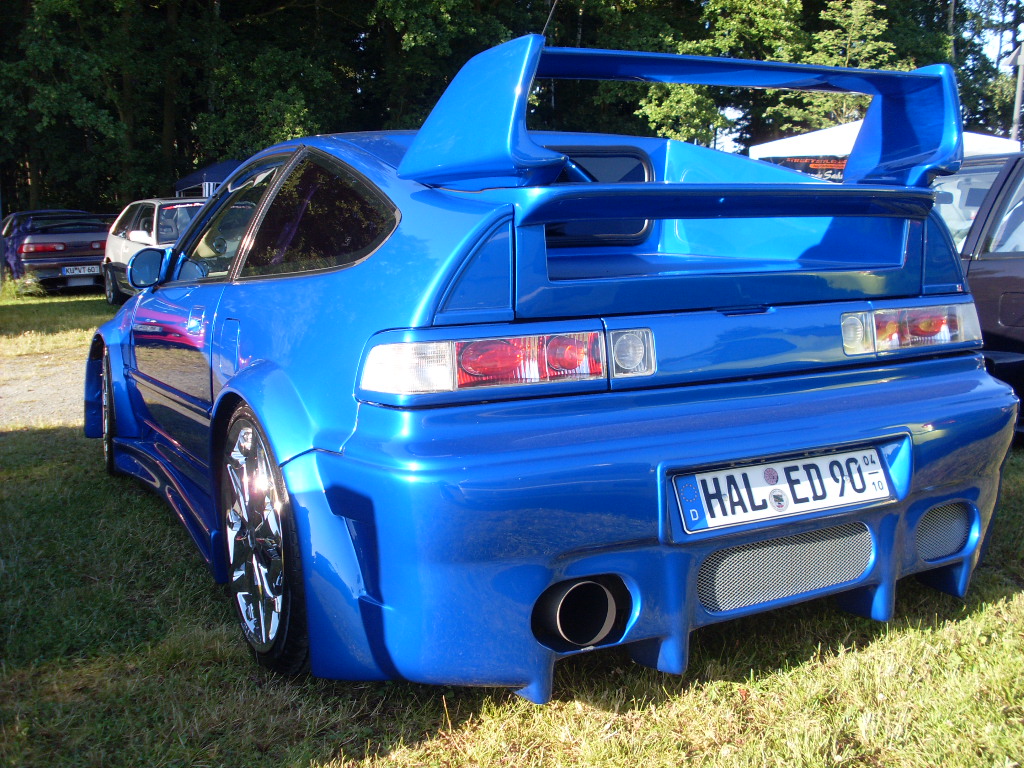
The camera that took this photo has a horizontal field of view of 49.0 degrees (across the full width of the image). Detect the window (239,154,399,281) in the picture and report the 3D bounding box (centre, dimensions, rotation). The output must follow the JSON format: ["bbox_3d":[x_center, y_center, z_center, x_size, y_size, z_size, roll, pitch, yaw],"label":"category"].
[{"bbox_3d":[-0.428,-0.373,2.461,0.090,0.310,0.768,8,1,-35],"label":"window"}]

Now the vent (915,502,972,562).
[{"bbox_3d":[0.940,0.326,2.461,0.180,0.130,0.050,-6,9,-35],"label":"vent"}]

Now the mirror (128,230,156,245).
[{"bbox_3d":[-4.274,-1.688,12.950,0.250,0.150,0.140,-7,10,-35],"label":"mirror"}]

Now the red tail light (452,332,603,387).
[{"bbox_3d":[0.032,-0.045,2.039,0.305,0.095,0.075,-5,9,-28],"label":"red tail light"}]

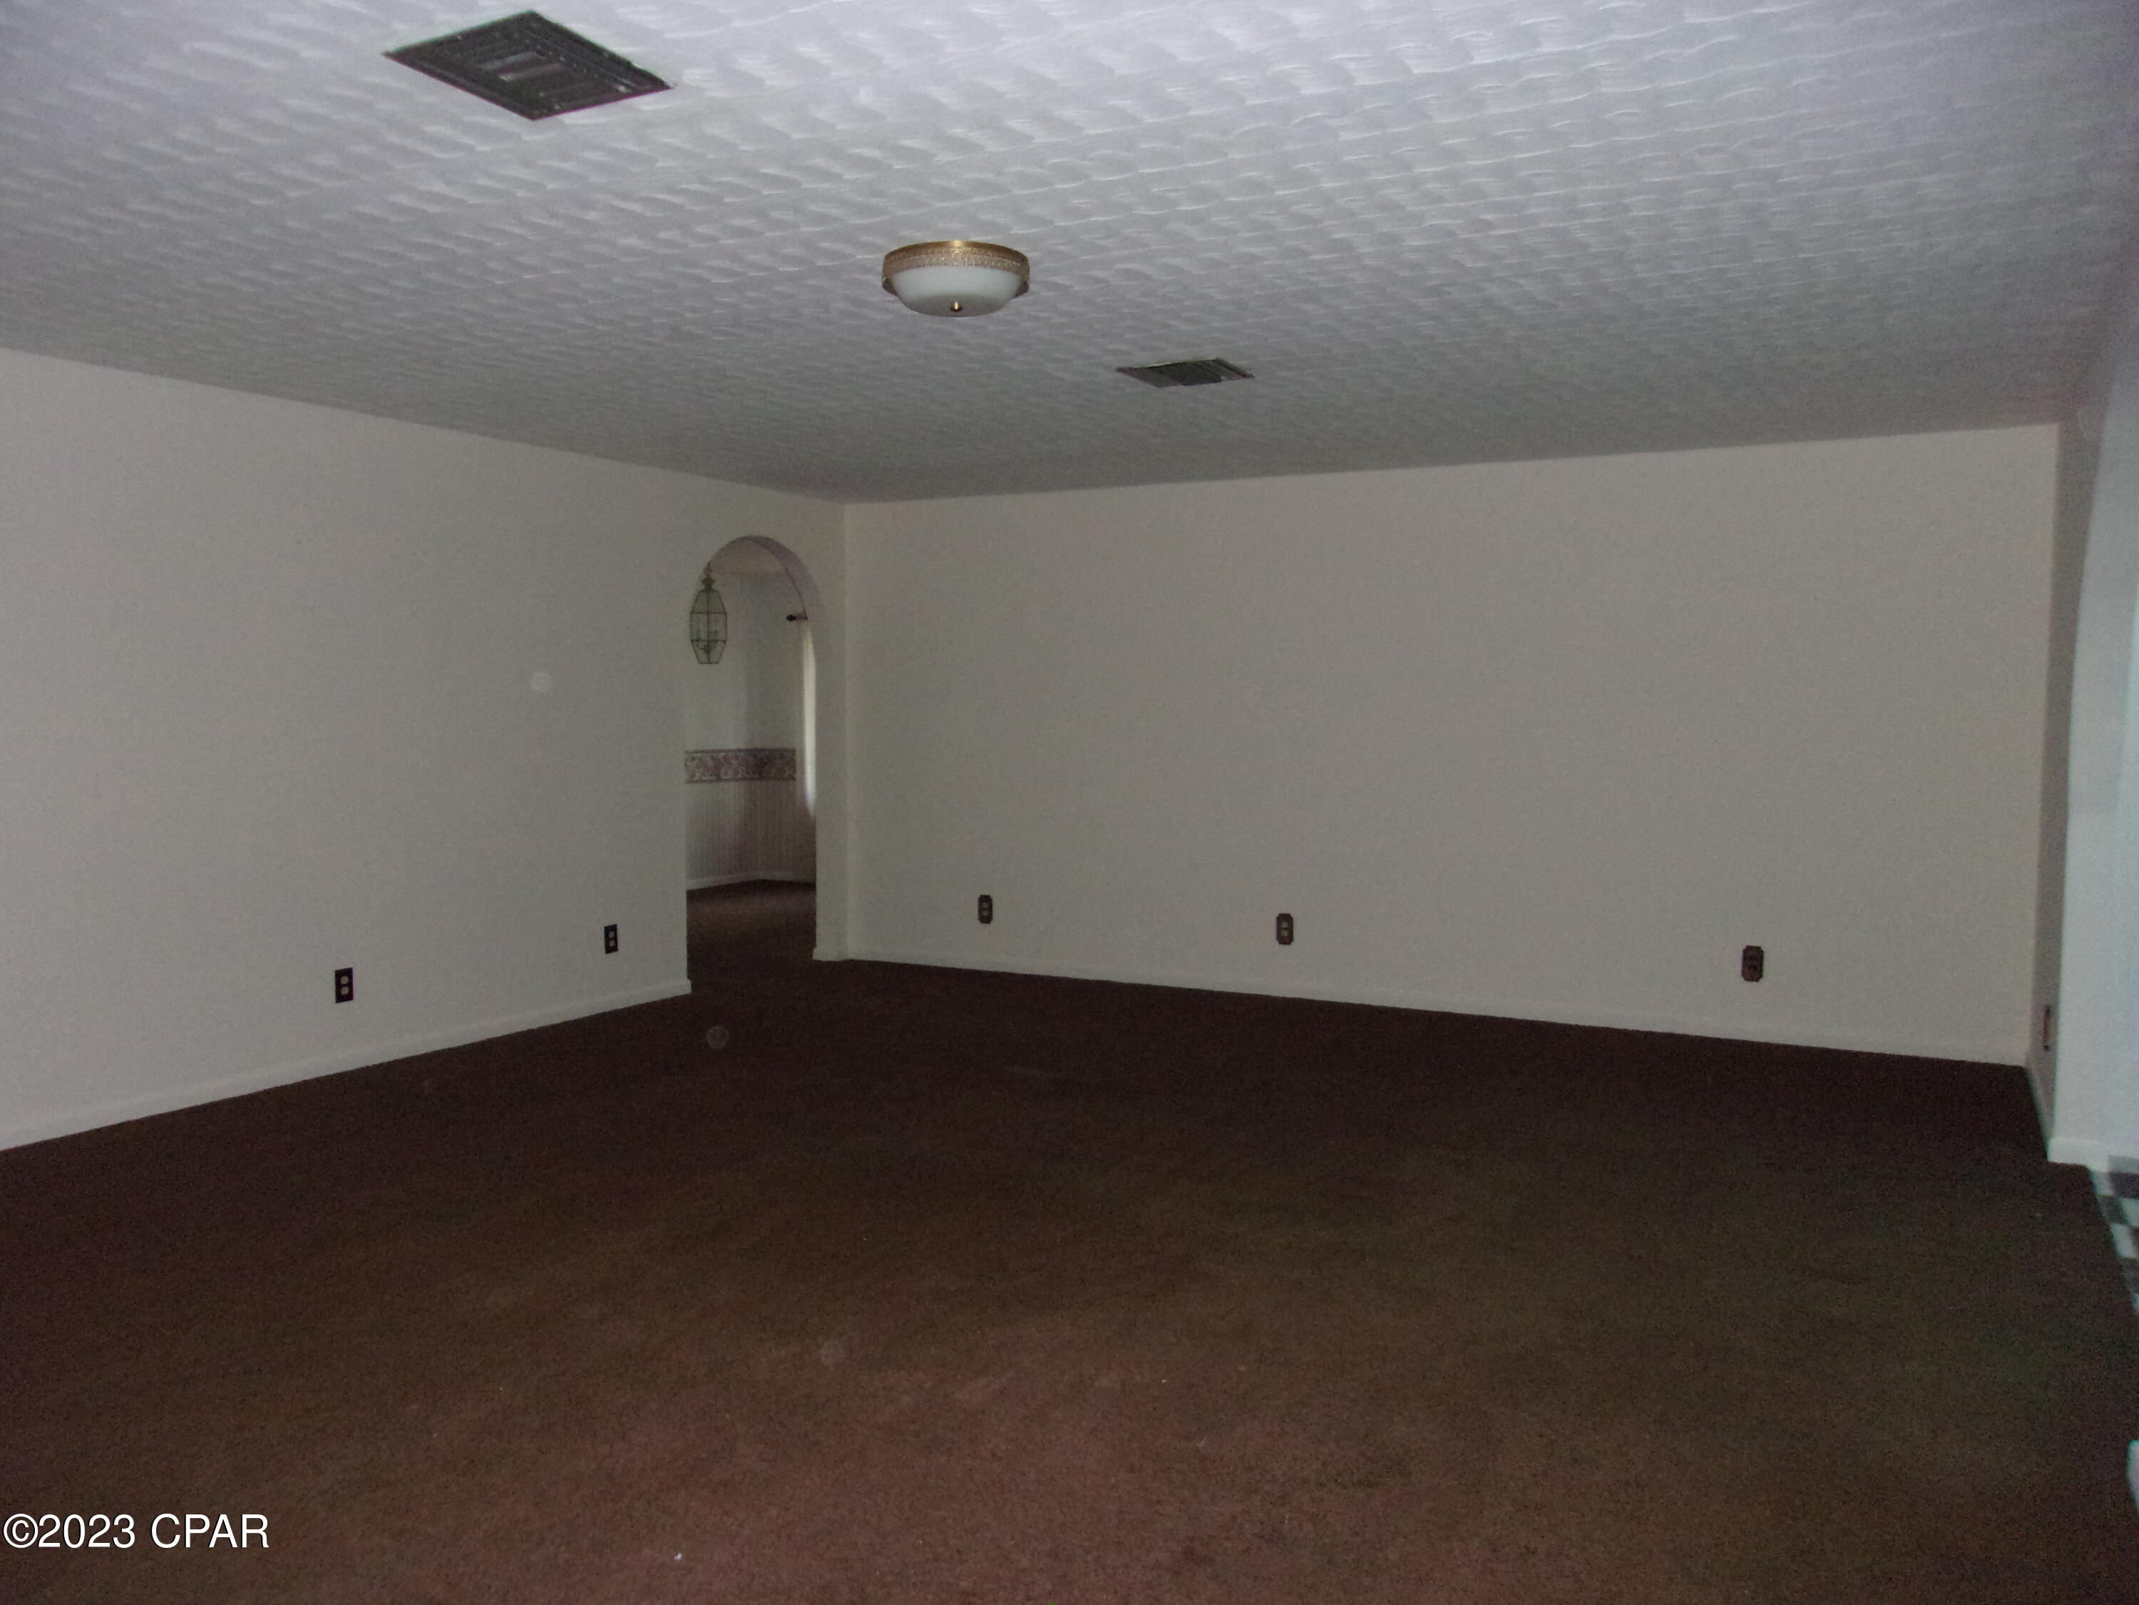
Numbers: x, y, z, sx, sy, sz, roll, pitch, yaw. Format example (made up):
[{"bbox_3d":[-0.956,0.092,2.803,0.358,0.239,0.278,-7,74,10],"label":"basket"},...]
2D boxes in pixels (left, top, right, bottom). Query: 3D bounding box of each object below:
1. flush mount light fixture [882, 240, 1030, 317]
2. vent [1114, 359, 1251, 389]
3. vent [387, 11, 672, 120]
[{"bbox_3d":[-0.267,-1.218,3.945,0.345,0.116,0.345,0,3,0],"label":"flush mount light fixture"},{"bbox_3d":[0.372,-1.339,5.280,0.340,0.030,0.340,2,4,29],"label":"vent"},{"bbox_3d":[-0.888,-1.192,2.757,0.340,0.030,0.340,2,4,27],"label":"vent"}]

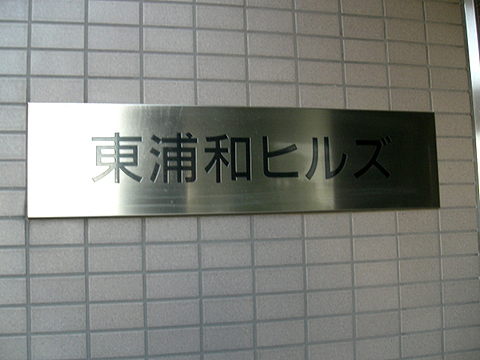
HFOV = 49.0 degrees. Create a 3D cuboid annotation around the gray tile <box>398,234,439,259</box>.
[{"bbox_3d":[0.360,0.133,1.068,0.095,0.045,0.008,0,-5,-13],"label":"gray tile"}]

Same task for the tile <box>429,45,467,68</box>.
[{"bbox_3d":[0.439,-0.261,1.119,0.095,0.045,0.009,-1,-5,-13],"label":"tile"}]

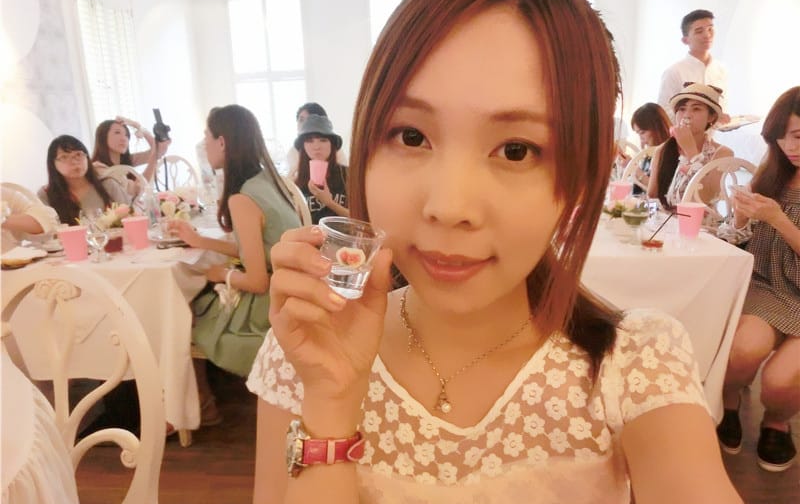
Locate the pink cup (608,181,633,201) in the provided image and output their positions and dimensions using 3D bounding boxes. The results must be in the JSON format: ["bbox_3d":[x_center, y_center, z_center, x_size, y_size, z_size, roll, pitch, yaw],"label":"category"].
[{"bbox_3d":[0.966,-0.249,2.425,0.091,0.108,0.091,-2,12,0],"label":"pink cup"}]

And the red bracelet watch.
[{"bbox_3d":[-0.054,0.142,0.400,0.057,0.042,0.055,1,-6,-12],"label":"red bracelet watch"}]

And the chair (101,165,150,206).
[{"bbox_3d":[-1.536,0.077,2.809,0.460,0.970,0.530,2,13,18],"label":"chair"}]

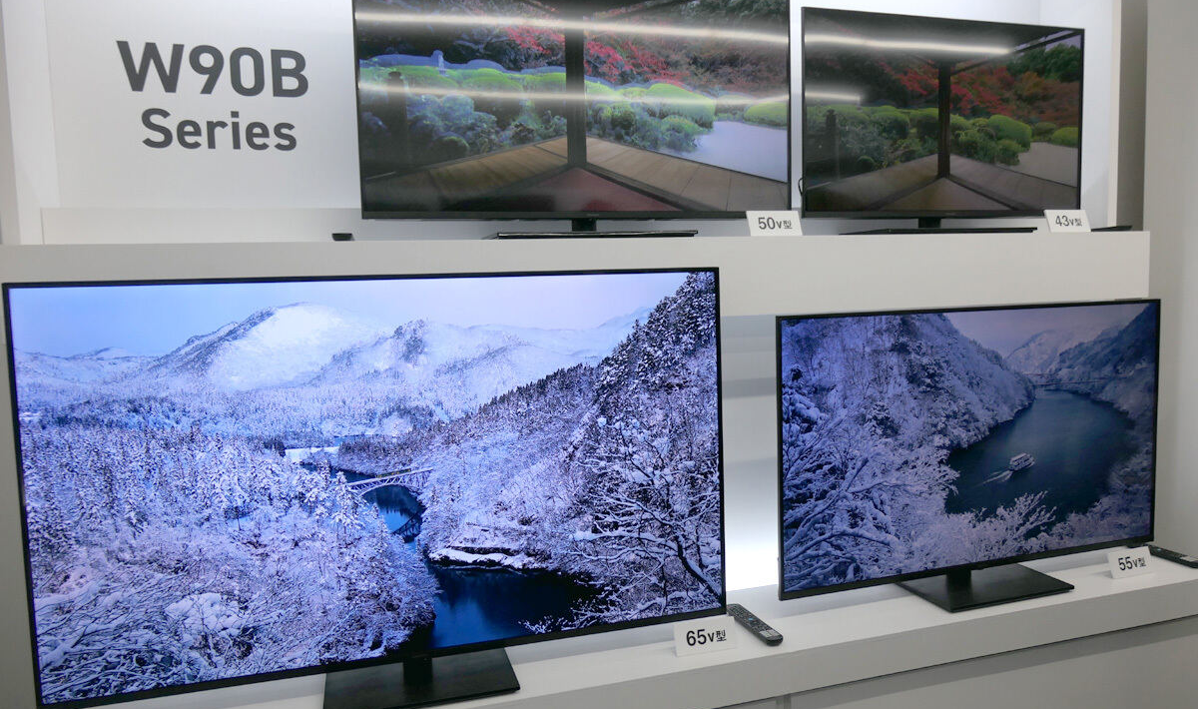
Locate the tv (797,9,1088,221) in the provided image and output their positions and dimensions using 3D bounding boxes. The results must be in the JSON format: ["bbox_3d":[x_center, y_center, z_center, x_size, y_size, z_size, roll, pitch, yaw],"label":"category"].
[{"bbox_3d":[0.998,-0.674,2.320,0.963,0.562,0.075,-3,5,-16],"label":"tv"}]

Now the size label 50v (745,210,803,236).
[{"bbox_3d":[0.461,-0.345,2.108,0.146,0.069,0.025,-3,5,-15],"label":"size label 50v"}]

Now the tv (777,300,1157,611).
[{"bbox_3d":[1.031,0.251,2.158,1.240,0.757,0.250,-3,5,-17],"label":"tv"}]

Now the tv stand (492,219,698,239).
[{"bbox_3d":[-0.025,-0.323,2.053,0.490,0.060,0.220,-3,5,-15],"label":"tv stand"}]

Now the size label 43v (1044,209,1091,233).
[{"bbox_3d":[1.358,-0.387,2.320,0.146,0.069,0.025,-3,5,-16],"label":"size label 43v"}]

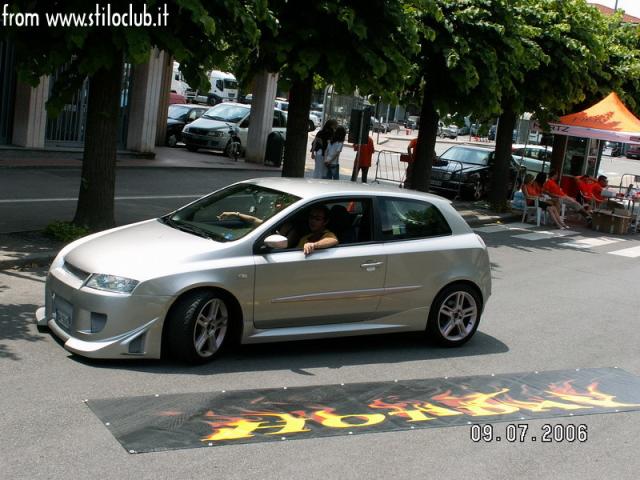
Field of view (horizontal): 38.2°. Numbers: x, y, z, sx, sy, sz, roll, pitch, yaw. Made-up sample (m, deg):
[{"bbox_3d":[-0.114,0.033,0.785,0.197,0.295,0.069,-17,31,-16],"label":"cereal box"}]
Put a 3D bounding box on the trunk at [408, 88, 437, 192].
[{"bbox_3d":[2.112,-1.867,18.864,0.500,2.700,0.500,6,8,0],"label":"trunk"}]

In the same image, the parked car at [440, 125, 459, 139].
[{"bbox_3d":[12.092,-10.798,92.000,4.200,1.500,1.750,13,10,36],"label":"parked car"}]

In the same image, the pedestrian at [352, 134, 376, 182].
[{"bbox_3d":[1.264,-2.484,27.500,0.500,1.700,0.320,5,8,-8],"label":"pedestrian"}]

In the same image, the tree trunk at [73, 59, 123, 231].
[{"bbox_3d":[-3.207,-1.410,13.574,0.560,2.520,0.560,6,8,0],"label":"tree trunk"}]

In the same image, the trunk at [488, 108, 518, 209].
[{"bbox_3d":[4.757,-2.061,23.453,0.430,2.650,0.430,6,8,0],"label":"trunk"}]

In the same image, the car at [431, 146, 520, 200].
[{"bbox_3d":[4.459,-2.033,27.078,1.720,1.420,4.450,10,9,28],"label":"car"}]

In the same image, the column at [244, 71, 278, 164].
[{"bbox_3d":[-1.797,-3.908,28.354,0.540,3.100,0.540,12,10,35],"label":"column"}]

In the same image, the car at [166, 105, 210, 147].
[{"bbox_3d":[-4.930,-4.009,32.208,1.636,1.433,3.850,10,9,27],"label":"car"}]

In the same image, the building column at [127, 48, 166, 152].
[{"bbox_3d":[-4.737,-3.804,25.129,0.540,3.100,0.540,12,10,35],"label":"building column"}]

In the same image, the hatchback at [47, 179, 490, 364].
[{"bbox_3d":[-0.311,0.138,8.408,4.190,1.440,1.790,1,10,-35],"label":"hatchback"}]

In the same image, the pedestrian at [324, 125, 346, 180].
[{"bbox_3d":[0.301,-1.588,19.547,0.480,1.660,0.360,11,9,30],"label":"pedestrian"}]

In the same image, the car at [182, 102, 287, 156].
[{"bbox_3d":[-2.624,-3.532,29.151,1.750,1.600,4.300,9,9,25],"label":"car"}]

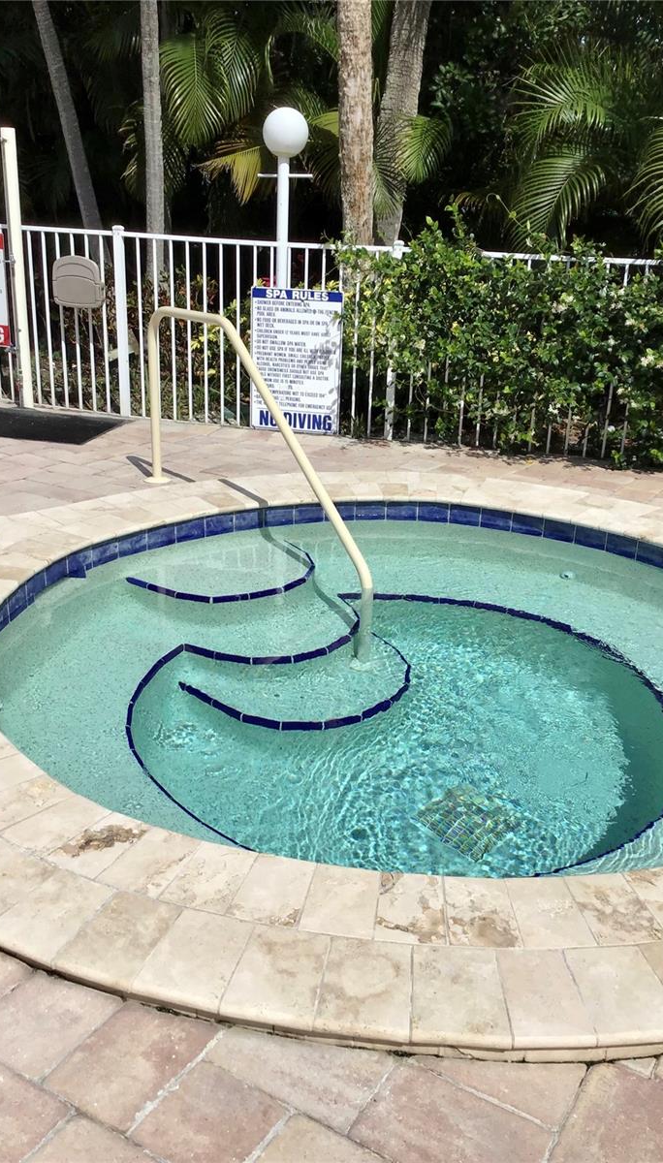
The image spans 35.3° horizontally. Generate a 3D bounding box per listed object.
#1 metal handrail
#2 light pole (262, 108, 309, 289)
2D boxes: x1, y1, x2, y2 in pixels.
[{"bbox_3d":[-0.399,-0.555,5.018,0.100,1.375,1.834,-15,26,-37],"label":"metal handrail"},{"bbox_3d":[-0.329,-2.193,7.244,0.315,2.018,0.305,2,21,0],"label":"light pole"}]

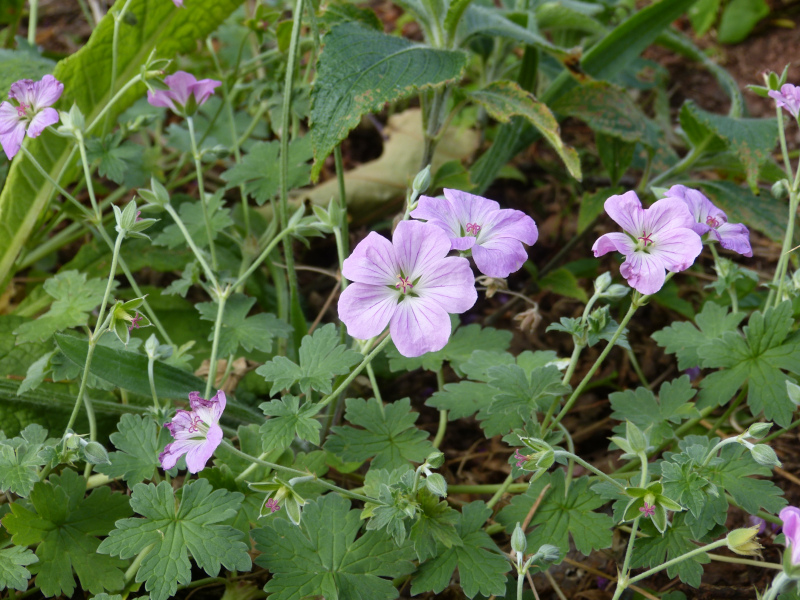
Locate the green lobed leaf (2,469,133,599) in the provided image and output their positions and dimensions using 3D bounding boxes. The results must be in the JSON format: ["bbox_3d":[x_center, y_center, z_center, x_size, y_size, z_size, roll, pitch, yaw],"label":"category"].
[{"bbox_3d":[-0.105,0.074,0.505,0.042,0.011,0.043,-2,60,-1],"label":"green lobed leaf"}]

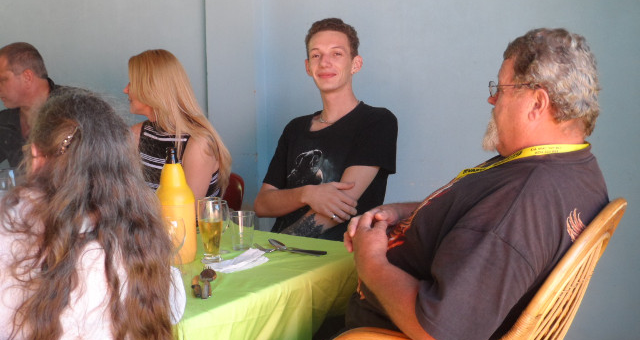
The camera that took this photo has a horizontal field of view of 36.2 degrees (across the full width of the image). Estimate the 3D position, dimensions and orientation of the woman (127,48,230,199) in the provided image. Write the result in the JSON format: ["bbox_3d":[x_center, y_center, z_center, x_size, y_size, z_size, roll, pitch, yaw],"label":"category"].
[{"bbox_3d":[-0.688,0.224,3.379,0.450,1.270,0.750,6,11,38],"label":"woman"}]

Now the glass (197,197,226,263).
[{"bbox_3d":[-0.277,0.155,2.492,0.063,0.156,0.063,-1,8,0],"label":"glass"}]

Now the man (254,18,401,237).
[{"bbox_3d":[-0.083,0.220,3.036,0.520,1.360,0.780,4,10,27],"label":"man"}]

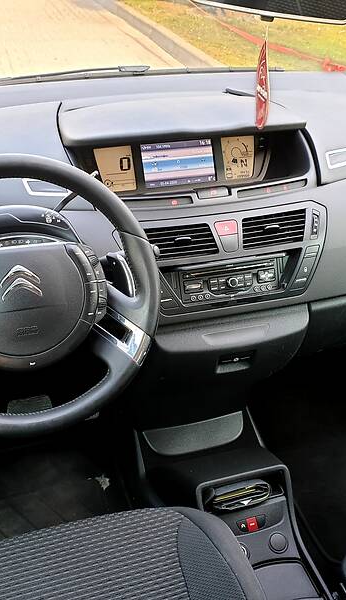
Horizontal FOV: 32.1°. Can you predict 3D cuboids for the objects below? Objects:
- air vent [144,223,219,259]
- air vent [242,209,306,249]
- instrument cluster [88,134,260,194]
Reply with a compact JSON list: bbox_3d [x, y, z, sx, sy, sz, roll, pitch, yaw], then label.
[{"bbox_3d":[0.012,-0.098,1.025,0.128,0.056,0.030,-7,2,-11],"label":"air vent"},{"bbox_3d":[0.178,-0.123,1.065,0.120,0.056,0.030,-11,3,-17],"label":"air vent"},{"bbox_3d":[0.009,-0.287,1.281,0.375,0.096,0.045,-9,7,-14],"label":"instrument cluster"}]

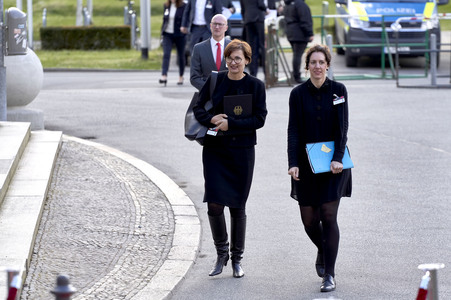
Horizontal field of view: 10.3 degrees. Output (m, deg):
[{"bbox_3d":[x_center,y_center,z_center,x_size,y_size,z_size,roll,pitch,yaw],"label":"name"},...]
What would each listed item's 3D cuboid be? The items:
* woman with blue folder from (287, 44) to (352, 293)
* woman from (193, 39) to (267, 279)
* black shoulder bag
[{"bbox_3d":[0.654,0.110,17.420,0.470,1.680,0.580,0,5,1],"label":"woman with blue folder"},{"bbox_3d":[0.030,0.054,17.920,0.530,1.690,0.450,1,5,7],"label":"woman"},{"bbox_3d":[-0.180,-0.305,17.950,0.180,0.530,0.360,-2,5,-21],"label":"black shoulder bag"}]

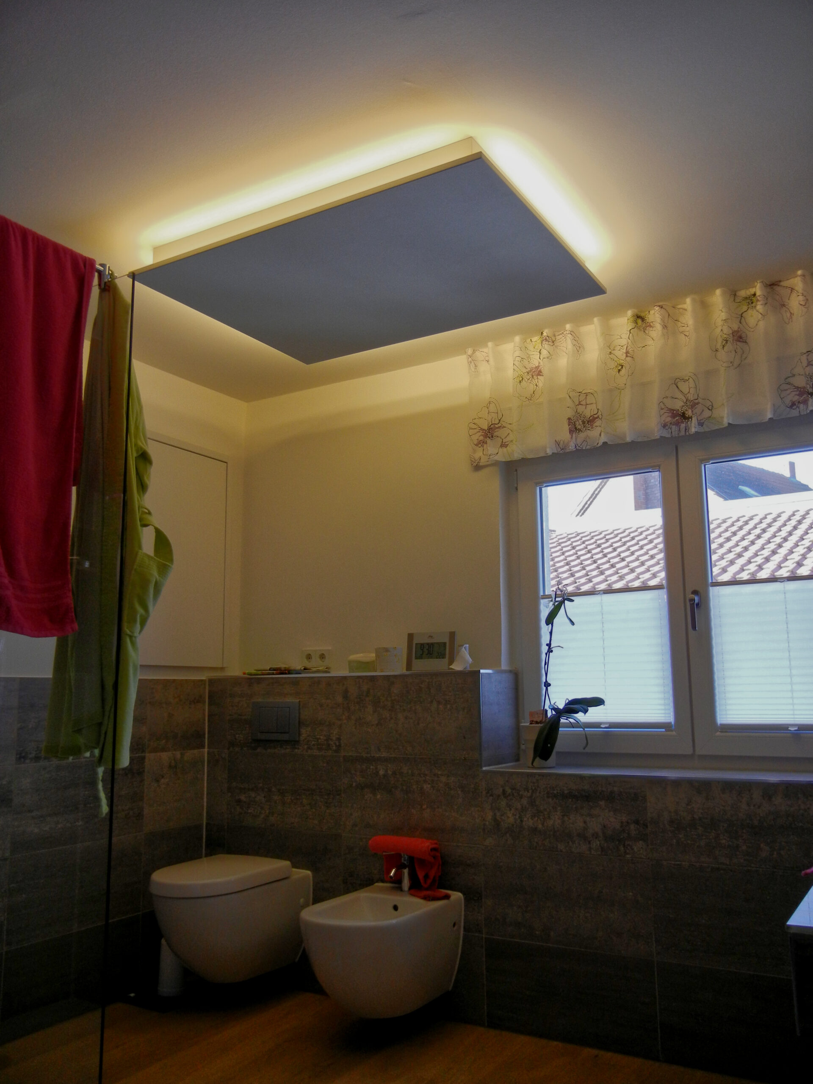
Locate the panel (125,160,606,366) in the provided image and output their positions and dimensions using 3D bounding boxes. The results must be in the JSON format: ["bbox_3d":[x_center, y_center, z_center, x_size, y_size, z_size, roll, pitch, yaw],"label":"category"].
[{"bbox_3d":[-0.099,-0.852,2.935,1.186,0.097,0.892,-6,-11,31],"label":"panel"}]

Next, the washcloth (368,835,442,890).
[{"bbox_3d":[-0.007,1.148,3.364,0.290,0.185,0.105,-6,-11,31],"label":"washcloth"}]

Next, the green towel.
[{"bbox_3d":[-0.666,-0.036,2.114,0.280,1.120,0.160,-6,-11,31],"label":"green towel"}]

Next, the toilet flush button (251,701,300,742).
[{"bbox_3d":[-0.544,0.735,3.863,0.249,0.162,0.015,-6,-11,31],"label":"toilet flush button"}]

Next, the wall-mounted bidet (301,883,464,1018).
[{"bbox_3d":[-0.104,1.393,3.158,0.373,0.348,0.580,-6,-11,31],"label":"wall-mounted bidet"}]

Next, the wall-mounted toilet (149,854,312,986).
[{"bbox_3d":[-0.685,1.421,3.506,0.375,0.410,0.585,-6,-11,31],"label":"wall-mounted toilet"}]

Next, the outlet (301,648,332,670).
[{"bbox_3d":[-0.389,0.500,4.007,0.155,0.082,0.012,-6,-11,31],"label":"outlet"}]

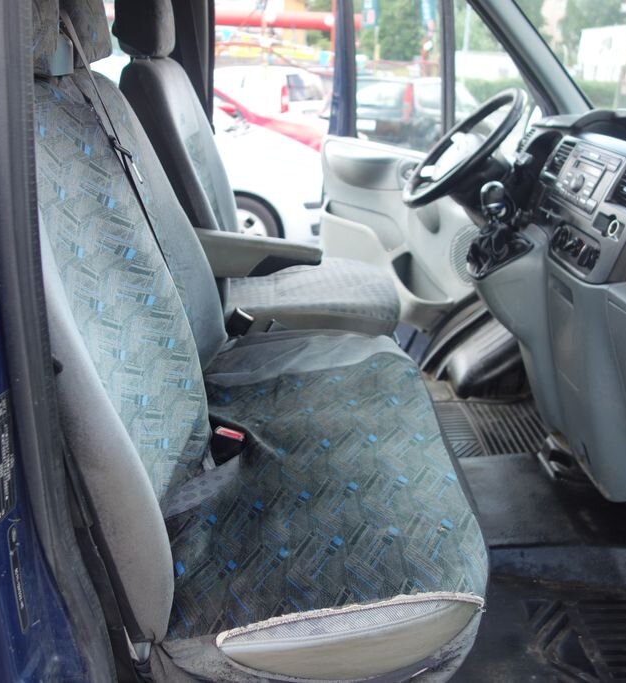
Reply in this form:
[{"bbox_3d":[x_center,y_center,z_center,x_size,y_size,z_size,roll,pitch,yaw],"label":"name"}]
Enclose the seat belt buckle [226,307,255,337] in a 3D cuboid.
[{"bbox_3d":[-0.164,-0.036,1.770,0.050,0.068,0.027,27,17,-11],"label":"seat belt buckle"}]

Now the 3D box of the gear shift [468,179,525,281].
[{"bbox_3d":[0.386,-0.233,1.660,0.115,0.180,0.100,-8,20,1],"label":"gear shift"}]

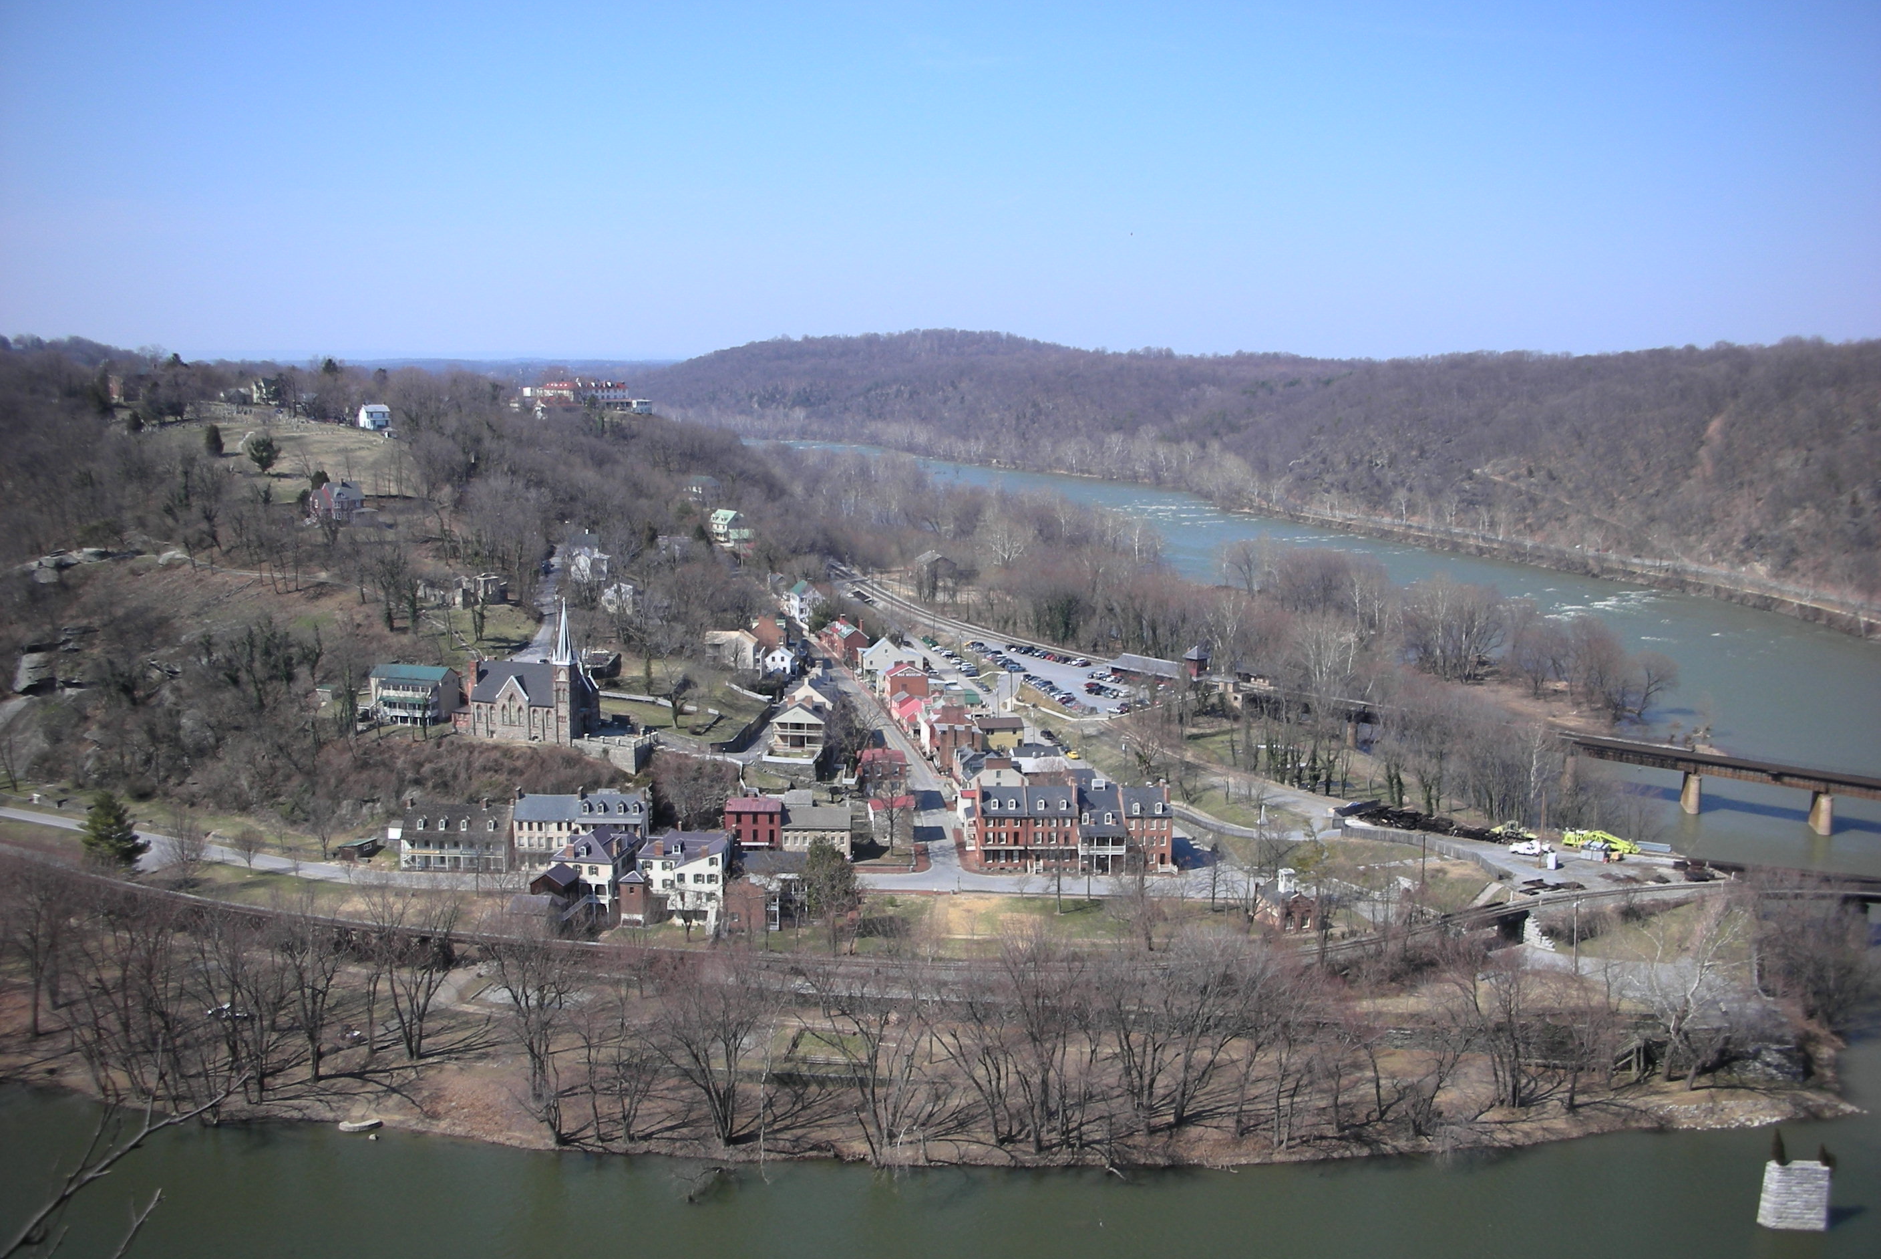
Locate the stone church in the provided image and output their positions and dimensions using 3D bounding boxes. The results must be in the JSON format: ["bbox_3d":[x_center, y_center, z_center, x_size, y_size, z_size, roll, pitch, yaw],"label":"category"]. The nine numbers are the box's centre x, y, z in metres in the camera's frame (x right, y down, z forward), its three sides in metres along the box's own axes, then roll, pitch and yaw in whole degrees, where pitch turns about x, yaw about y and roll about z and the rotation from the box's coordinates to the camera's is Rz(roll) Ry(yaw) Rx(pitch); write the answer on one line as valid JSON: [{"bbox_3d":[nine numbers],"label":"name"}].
[{"bbox_3d":[-91.110,8.160,418.610,27.540,31.500,15.000,2,8,14],"label":"stone church"}]

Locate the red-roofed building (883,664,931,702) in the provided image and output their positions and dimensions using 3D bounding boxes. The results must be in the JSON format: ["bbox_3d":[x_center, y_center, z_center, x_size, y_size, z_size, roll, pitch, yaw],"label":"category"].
[{"bbox_3d":[-8.820,14.540,496.500,9.740,11.000,8.880,-2,8,-12],"label":"red-roofed building"}]

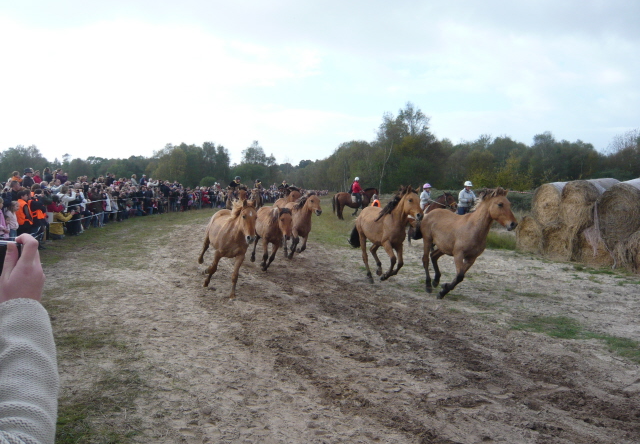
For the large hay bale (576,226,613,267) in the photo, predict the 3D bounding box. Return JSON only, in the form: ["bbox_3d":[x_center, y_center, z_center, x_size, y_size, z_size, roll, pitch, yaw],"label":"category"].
[{"bbox_3d":[6.895,0.522,12.032,1.200,1.100,1.200,-1,4,-13],"label":"large hay bale"}]

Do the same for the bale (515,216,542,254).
[{"bbox_3d":[6.304,0.323,14.332,1.200,1.100,1.200,-1,4,-13],"label":"bale"}]

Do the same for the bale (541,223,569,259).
[{"bbox_3d":[6.524,0.433,13.132,1.200,1.100,1.200,-1,4,-13],"label":"bale"}]

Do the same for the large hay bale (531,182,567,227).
[{"bbox_3d":[6.452,-0.419,13.482,1.200,1.170,1.200,-1,4,-13],"label":"large hay bale"}]

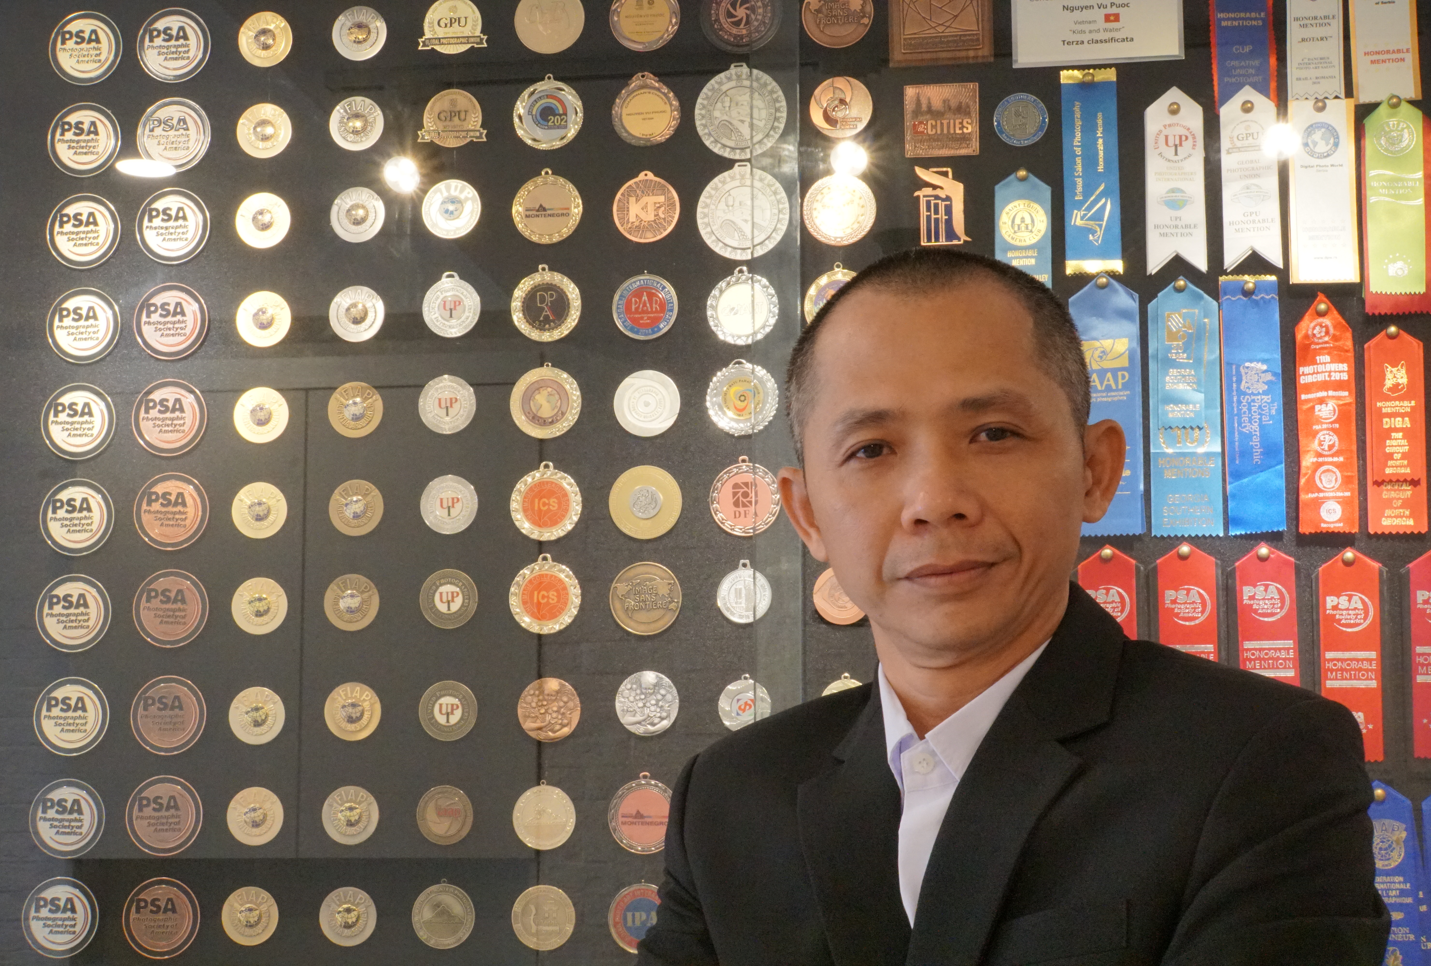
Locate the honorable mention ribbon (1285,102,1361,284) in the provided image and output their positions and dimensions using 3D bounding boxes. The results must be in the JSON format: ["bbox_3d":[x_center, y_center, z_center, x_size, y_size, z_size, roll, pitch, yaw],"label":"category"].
[{"bbox_3d":[0.514,-0.247,1.870,0.056,0.160,0.004,-1,-6,7],"label":"honorable mention ribbon"}]

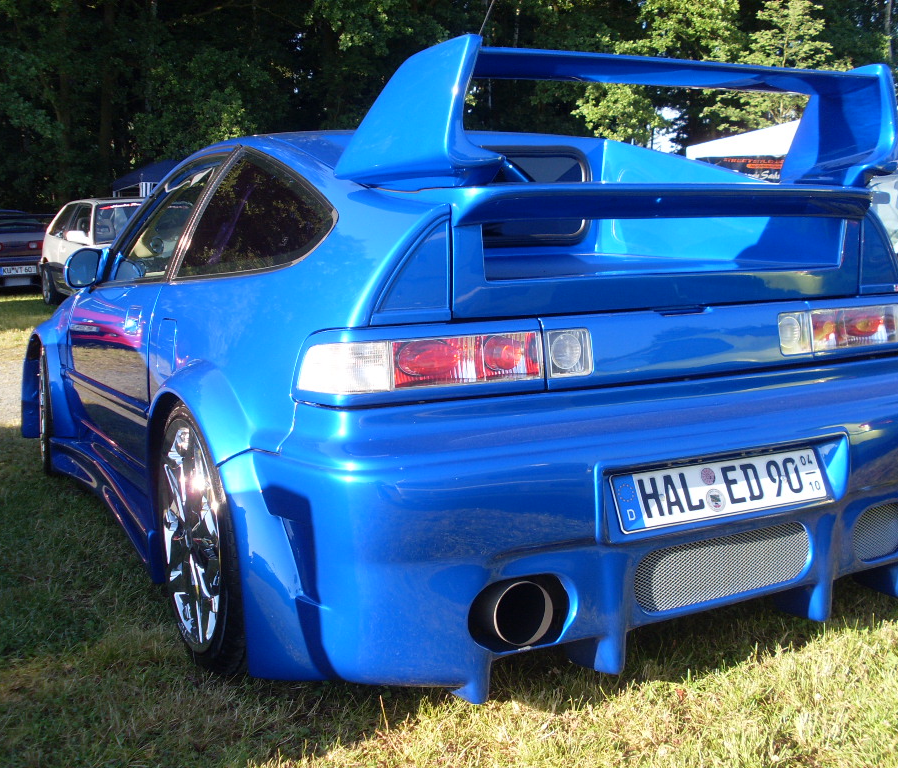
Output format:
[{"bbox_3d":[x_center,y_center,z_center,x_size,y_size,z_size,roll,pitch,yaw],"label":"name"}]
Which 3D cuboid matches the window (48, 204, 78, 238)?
[{"bbox_3d":[-4.823,-2.051,14.100,0.090,0.400,0.850,10,0,-36],"label":"window"}]

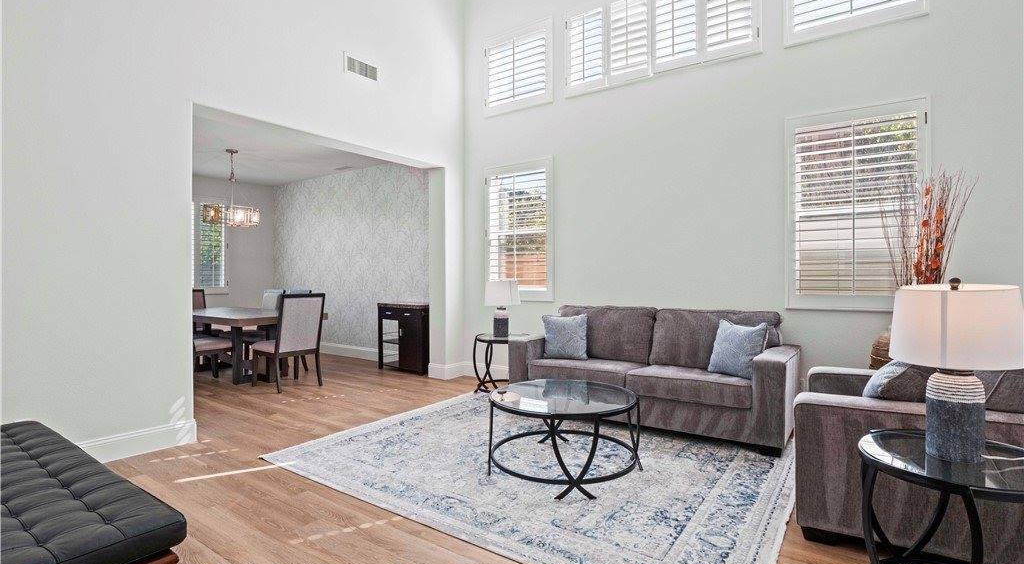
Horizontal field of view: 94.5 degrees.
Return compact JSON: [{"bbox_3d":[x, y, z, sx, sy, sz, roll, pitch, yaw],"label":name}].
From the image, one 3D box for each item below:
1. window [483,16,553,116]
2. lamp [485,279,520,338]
[{"bbox_3d":[0.061,-2.373,5.317,0.920,0.912,0.090,0,1,35],"label":"window"},{"bbox_3d":[-0.097,0.269,4.970,0.378,0.614,0.378,0,0,0],"label":"lamp"}]

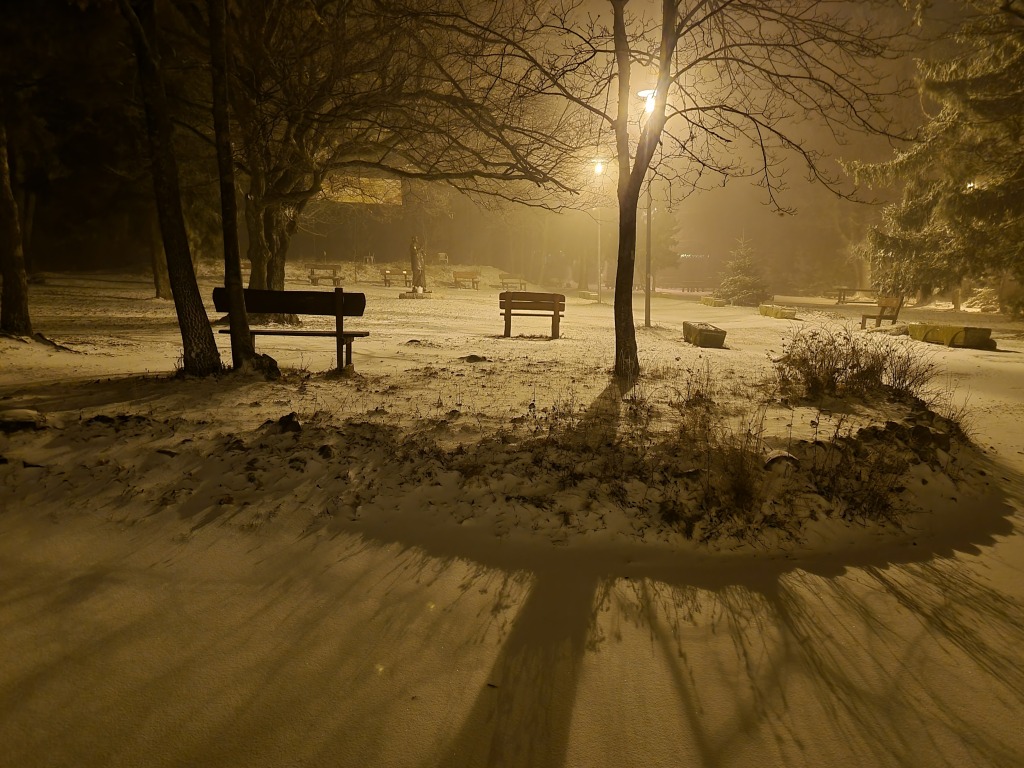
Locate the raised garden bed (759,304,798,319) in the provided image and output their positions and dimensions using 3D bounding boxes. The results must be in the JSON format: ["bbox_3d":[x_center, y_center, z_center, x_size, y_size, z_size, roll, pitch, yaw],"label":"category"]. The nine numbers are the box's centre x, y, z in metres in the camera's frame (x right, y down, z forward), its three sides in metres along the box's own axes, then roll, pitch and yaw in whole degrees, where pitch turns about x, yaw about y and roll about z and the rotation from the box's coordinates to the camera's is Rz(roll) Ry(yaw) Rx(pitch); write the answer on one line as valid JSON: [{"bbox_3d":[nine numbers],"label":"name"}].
[{"bbox_3d":[9.209,-2.454,26.417,0.480,0.330,1.900,0,8,0],"label":"raised garden bed"}]

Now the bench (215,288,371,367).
[{"bbox_3d":[-2.485,-0.630,8.782,1.690,0.920,0.580,0,8,2],"label":"bench"}]

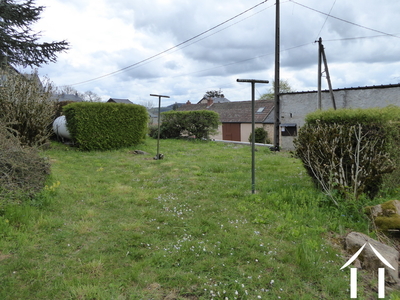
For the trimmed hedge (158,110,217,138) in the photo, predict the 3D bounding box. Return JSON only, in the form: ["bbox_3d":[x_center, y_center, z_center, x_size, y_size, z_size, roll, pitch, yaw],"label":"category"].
[{"bbox_3d":[-0.780,-1.510,17.350,3.700,1.650,1.350,3,5,30],"label":"trimmed hedge"}]

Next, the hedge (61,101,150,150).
[{"bbox_3d":[-4.140,-1.000,13.000,3.100,1.950,1.450,-3,6,-38],"label":"hedge"}]

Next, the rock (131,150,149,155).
[{"bbox_3d":[-2.220,0.090,10.700,0.640,0.170,0.420,0,4,-6],"label":"rock"}]

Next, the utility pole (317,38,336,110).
[{"bbox_3d":[6.950,-3.000,15.500,1.350,5.700,0.350,1,5,11],"label":"utility pole"}]

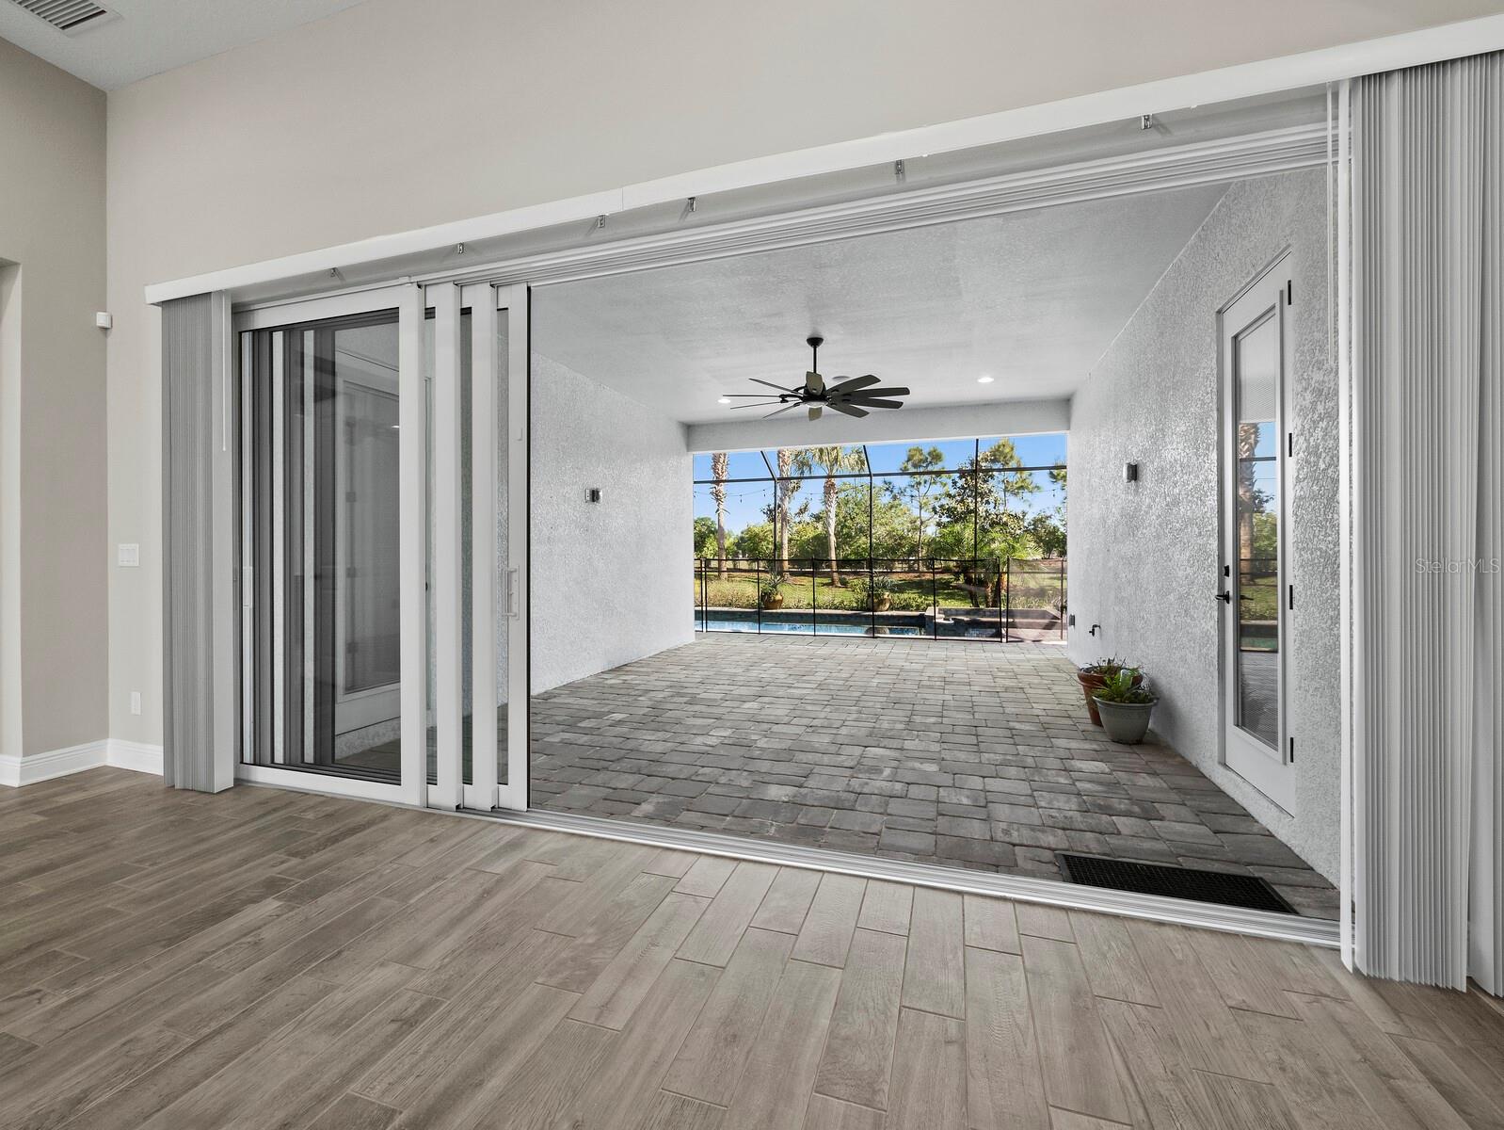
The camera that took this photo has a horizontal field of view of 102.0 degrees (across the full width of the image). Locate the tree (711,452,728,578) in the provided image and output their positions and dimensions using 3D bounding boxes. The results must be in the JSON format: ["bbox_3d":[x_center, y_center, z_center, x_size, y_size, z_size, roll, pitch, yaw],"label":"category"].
[{"bbox_3d":[-1.360,-3.200,26.500,2.600,7.600,2.600,0,1,0],"label":"tree"}]

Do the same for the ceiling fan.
[{"bbox_3d":[0.563,-1.683,5.350,1.680,0.620,1.680,0,1,18],"label":"ceiling fan"}]

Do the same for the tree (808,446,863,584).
[{"bbox_3d":[3.000,-2.220,23.000,2.600,6.100,2.600,0,1,0],"label":"tree"}]

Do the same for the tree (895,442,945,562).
[{"bbox_3d":[9.390,-3.150,34.000,2.950,7.000,2.950,0,1,0],"label":"tree"}]

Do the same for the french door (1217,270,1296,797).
[{"bbox_3d":[2.450,-0.133,2.945,0.070,2.440,0.720,0,1,18],"label":"french door"}]

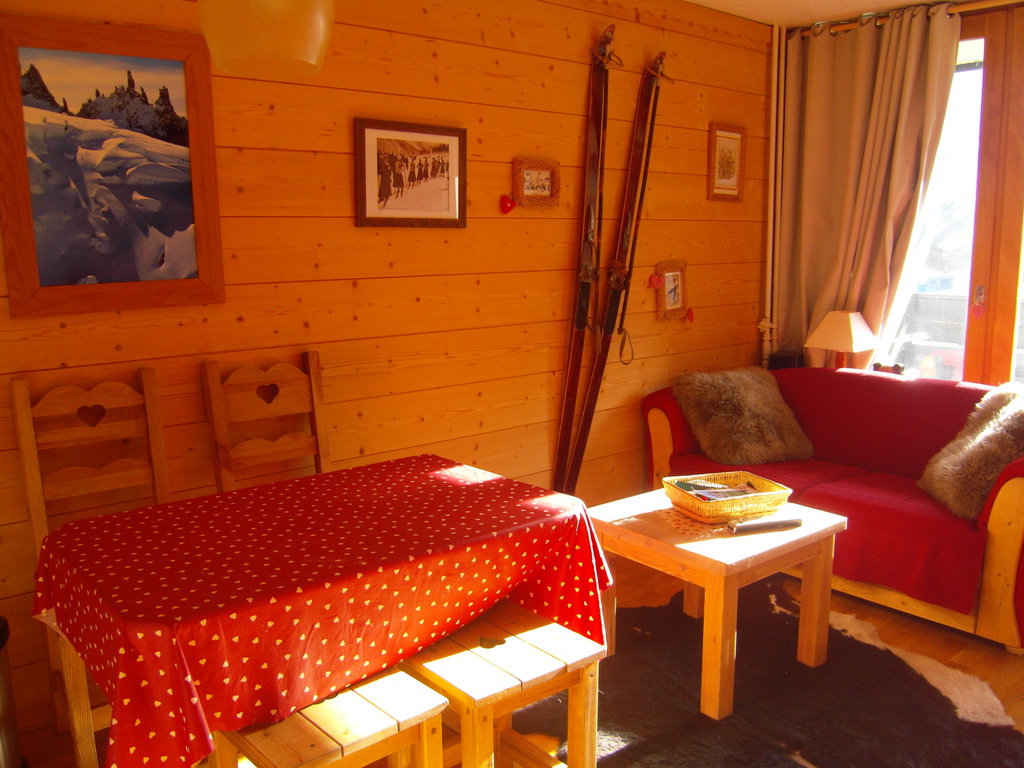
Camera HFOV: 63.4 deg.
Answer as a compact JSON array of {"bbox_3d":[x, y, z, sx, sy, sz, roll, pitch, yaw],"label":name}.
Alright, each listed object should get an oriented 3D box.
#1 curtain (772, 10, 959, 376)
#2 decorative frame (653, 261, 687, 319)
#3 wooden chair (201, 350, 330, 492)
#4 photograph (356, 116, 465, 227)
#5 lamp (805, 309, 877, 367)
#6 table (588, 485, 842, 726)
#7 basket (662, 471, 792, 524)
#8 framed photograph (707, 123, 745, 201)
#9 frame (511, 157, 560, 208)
[{"bbox_3d":[1.550,-0.519,3.787,0.130,2.230,0.820,-8,11,-37],"label":"curtain"},{"bbox_3d":[0.714,-0.418,3.717,0.198,0.252,0.025,-8,11,-37],"label":"decorative frame"},{"bbox_3d":[-0.639,0.428,2.484,0.400,0.995,0.440,-8,11,-37],"label":"wooden chair"},{"bbox_3d":[-0.344,-0.715,2.848,0.444,0.348,0.025,-8,11,-37],"label":"photograph"},{"bbox_3d":[1.492,-0.141,3.762,0.230,0.380,0.230,-8,11,-37],"label":"lamp"},{"bbox_3d":[0.617,0.643,2.621,0.588,0.475,0.588,-8,11,-37],"label":"table"},{"bbox_3d":[0.684,0.360,2.638,0.325,0.080,0.240,-5,10,-20],"label":"basket"},{"bbox_3d":[0.993,-1.025,3.850,0.260,0.338,0.022,-8,11,-37],"label":"framed photograph"},{"bbox_3d":[0.086,-0.768,3.177,0.237,0.174,0.025,-8,11,-37],"label":"frame"}]

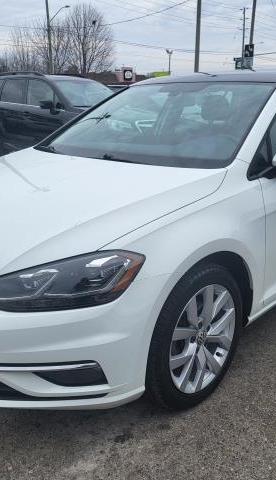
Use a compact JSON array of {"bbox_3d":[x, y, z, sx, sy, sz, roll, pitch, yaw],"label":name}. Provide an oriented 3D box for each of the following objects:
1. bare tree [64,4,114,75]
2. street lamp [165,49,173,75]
[{"bbox_3d":[-4.826,-17.069,44.967,4.900,8.900,4.900,-2,17,-5],"label":"bare tree"},{"bbox_3d":[4.964,-26.255,77.210,1.100,8.400,0.450,0,17,4],"label":"street lamp"}]

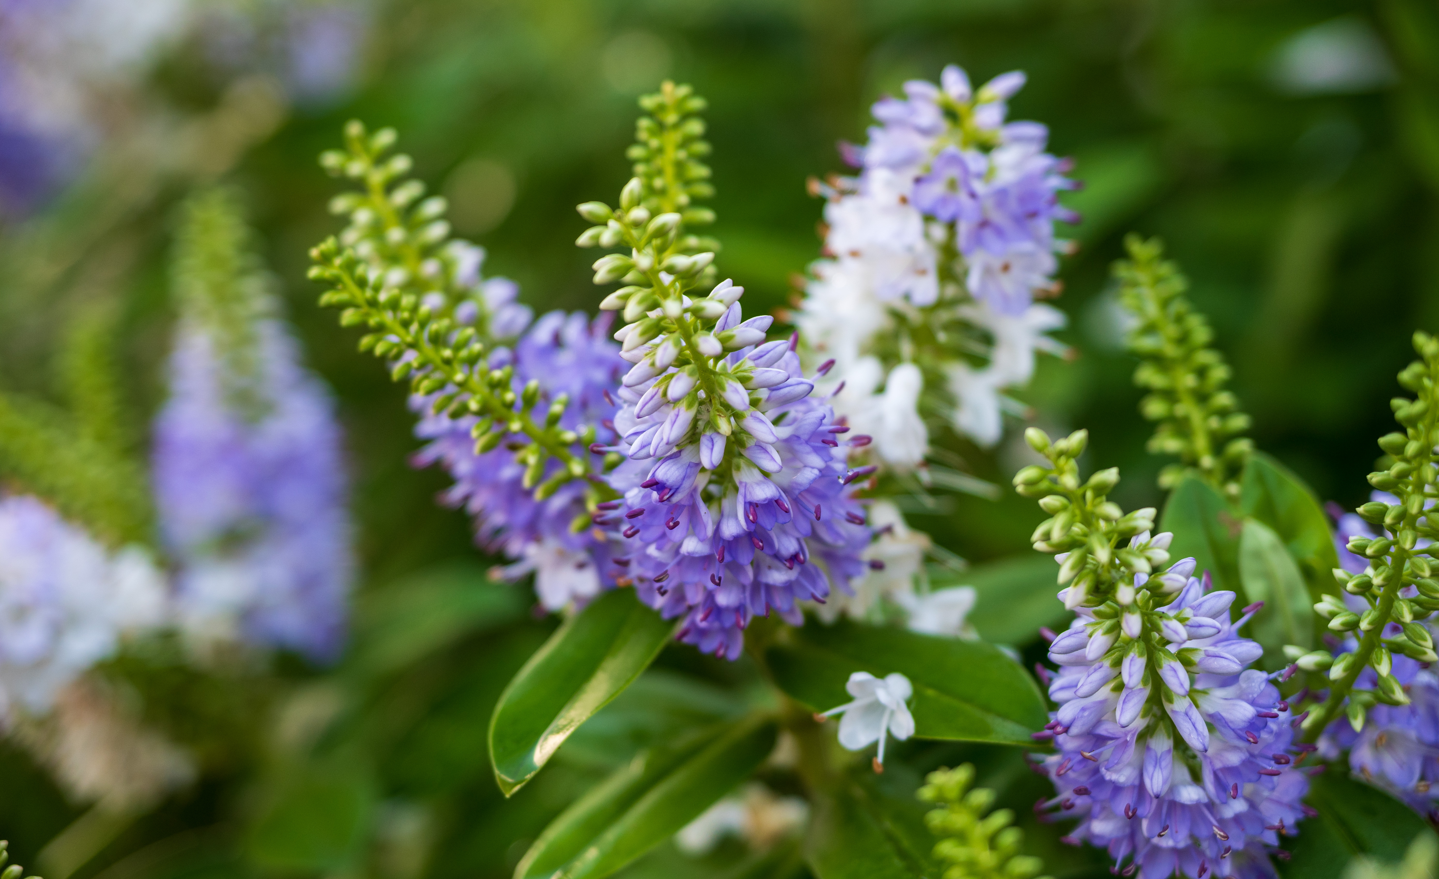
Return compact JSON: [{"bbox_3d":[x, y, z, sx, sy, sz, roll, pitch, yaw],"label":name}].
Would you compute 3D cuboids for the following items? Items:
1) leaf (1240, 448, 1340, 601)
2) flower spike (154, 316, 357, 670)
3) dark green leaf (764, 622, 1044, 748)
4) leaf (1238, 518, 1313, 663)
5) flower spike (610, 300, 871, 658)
[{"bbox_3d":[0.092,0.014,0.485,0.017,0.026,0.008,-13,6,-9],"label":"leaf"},{"bbox_3d":[-0.093,0.010,0.600,0.036,0.066,0.036,-6,7,-1],"label":"flower spike"},{"bbox_3d":[0.028,0.037,0.455,0.043,0.007,0.021,18,39,8],"label":"dark green leaf"},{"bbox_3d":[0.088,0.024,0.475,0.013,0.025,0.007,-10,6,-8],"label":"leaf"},{"bbox_3d":[0.003,0.006,0.450,0.035,0.049,0.035,-15,24,7],"label":"flower spike"}]

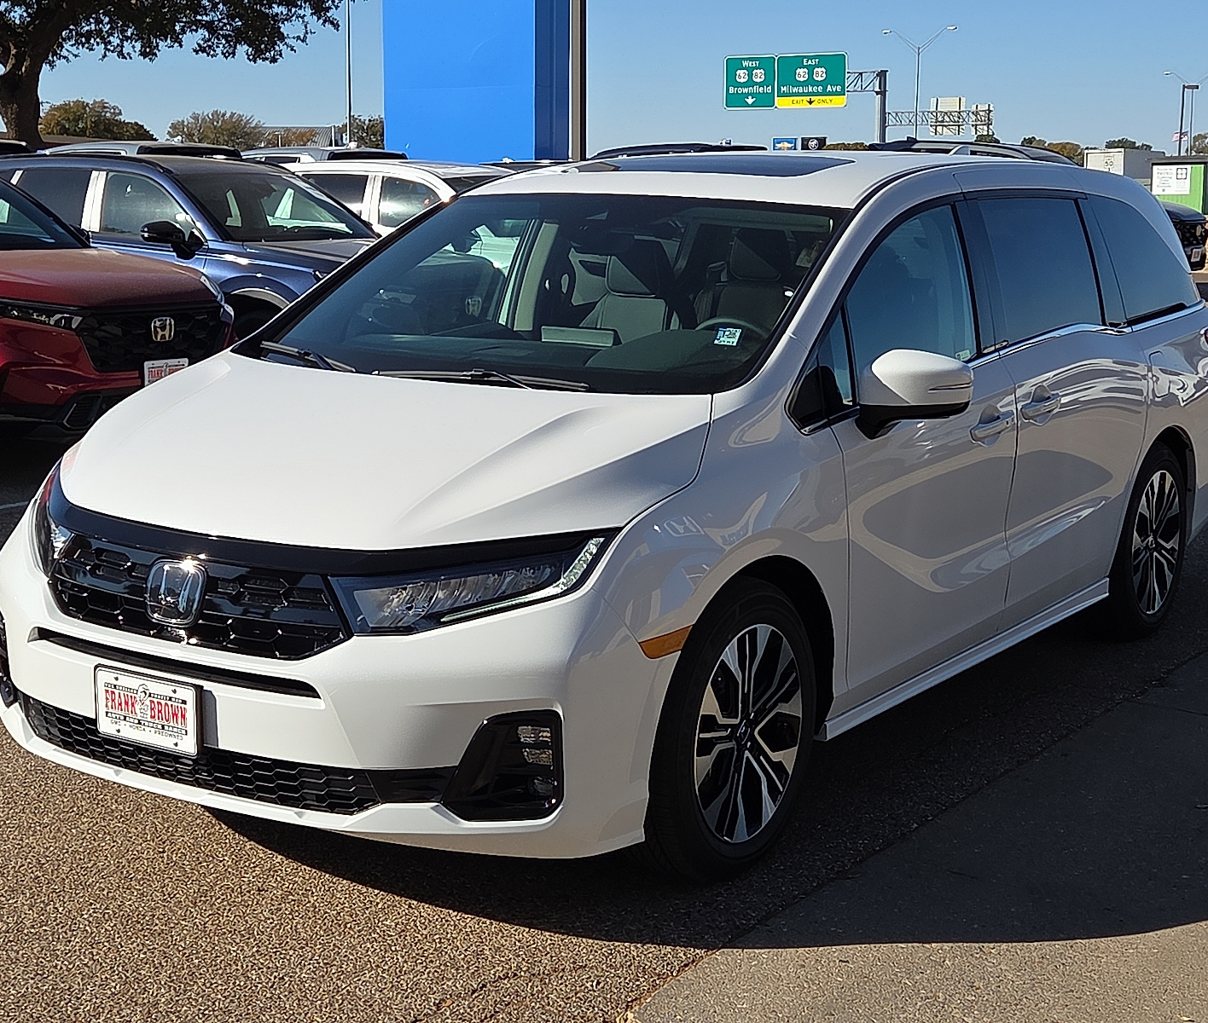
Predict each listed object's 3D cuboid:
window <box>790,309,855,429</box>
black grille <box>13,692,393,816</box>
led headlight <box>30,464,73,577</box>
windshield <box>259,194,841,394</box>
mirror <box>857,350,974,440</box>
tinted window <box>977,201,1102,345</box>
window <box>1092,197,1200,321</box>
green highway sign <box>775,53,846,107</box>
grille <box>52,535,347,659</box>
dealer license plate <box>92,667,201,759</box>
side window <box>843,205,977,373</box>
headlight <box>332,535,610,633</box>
[{"bbox_3d":[0.539,-0.354,4.956,0.060,0.290,0.320,-8,2,40],"label":"window"},{"bbox_3d":[-0.984,0.559,4.494,1.140,0.125,0.120,7,12,33],"label":"black grille"},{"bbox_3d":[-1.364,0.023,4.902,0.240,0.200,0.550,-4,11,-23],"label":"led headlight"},{"bbox_3d":[-0.181,-0.620,5.394,1.550,0.150,1.117,7,37,33],"label":"windshield"},{"bbox_3d":[0.791,-0.308,5.122,0.235,0.235,0.250,7,12,33],"label":"mirror"},{"bbox_3d":[1.418,-0.793,6.335,0.050,0.454,0.912,-15,-1,35],"label":"tinted window"},{"bbox_3d":[1.999,-0.943,7.233,0.050,0.454,0.967,-15,0,33],"label":"window"},{"bbox_3d":[13.697,-28.427,130.000,5.200,3.600,0.200,7,12,32],"label":"green highway sign"},{"bbox_3d":[-0.934,0.202,4.389,0.890,0.225,0.140,7,12,33],"label":"grille"},{"bbox_3d":[-1.015,0.444,4.405,0.312,0.160,0.020,7,10,33],"label":"dealer license plate"},{"bbox_3d":[0.859,-0.594,5.509,0.050,0.535,0.891,-15,-1,36],"label":"side window"},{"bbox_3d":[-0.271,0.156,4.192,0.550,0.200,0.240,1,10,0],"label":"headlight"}]

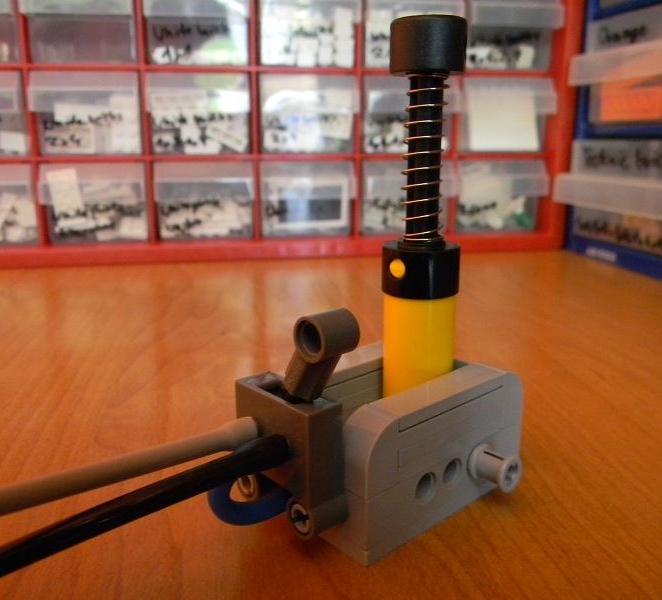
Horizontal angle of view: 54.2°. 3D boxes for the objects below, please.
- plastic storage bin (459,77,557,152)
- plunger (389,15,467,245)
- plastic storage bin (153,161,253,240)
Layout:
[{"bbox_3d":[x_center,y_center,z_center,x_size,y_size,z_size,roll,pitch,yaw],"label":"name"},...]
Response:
[{"bbox_3d":[0.095,-0.123,0.435,0.055,0.043,0.127,-2,15,-8],"label":"plastic storage bin"},{"bbox_3d":[0.019,-0.032,0.127,0.015,0.043,0.015,-2,15,-8],"label":"plunger"},{"bbox_3d":[-0.080,-0.071,0.421,0.055,0.043,0.127,-2,15,-8],"label":"plastic storage bin"}]

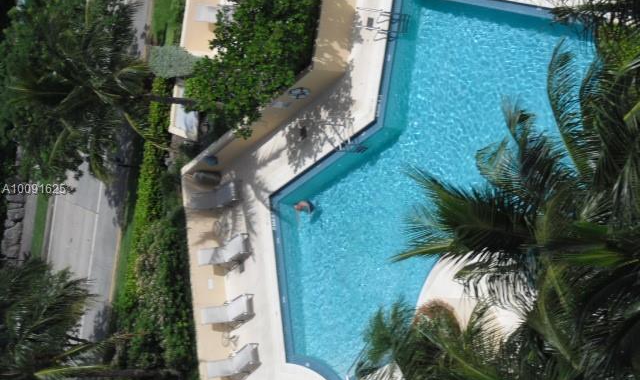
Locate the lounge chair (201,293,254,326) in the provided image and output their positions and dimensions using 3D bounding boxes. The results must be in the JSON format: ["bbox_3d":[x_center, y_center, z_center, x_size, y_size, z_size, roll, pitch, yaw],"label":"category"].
[{"bbox_3d":[-3.055,3.993,65.551,1.892,1.057,0.651,-31,60,58],"label":"lounge chair"}]

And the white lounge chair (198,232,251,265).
[{"bbox_3d":[-3.235,2.024,66.101,1.892,1.057,0.651,-33,58,57],"label":"white lounge chair"}]

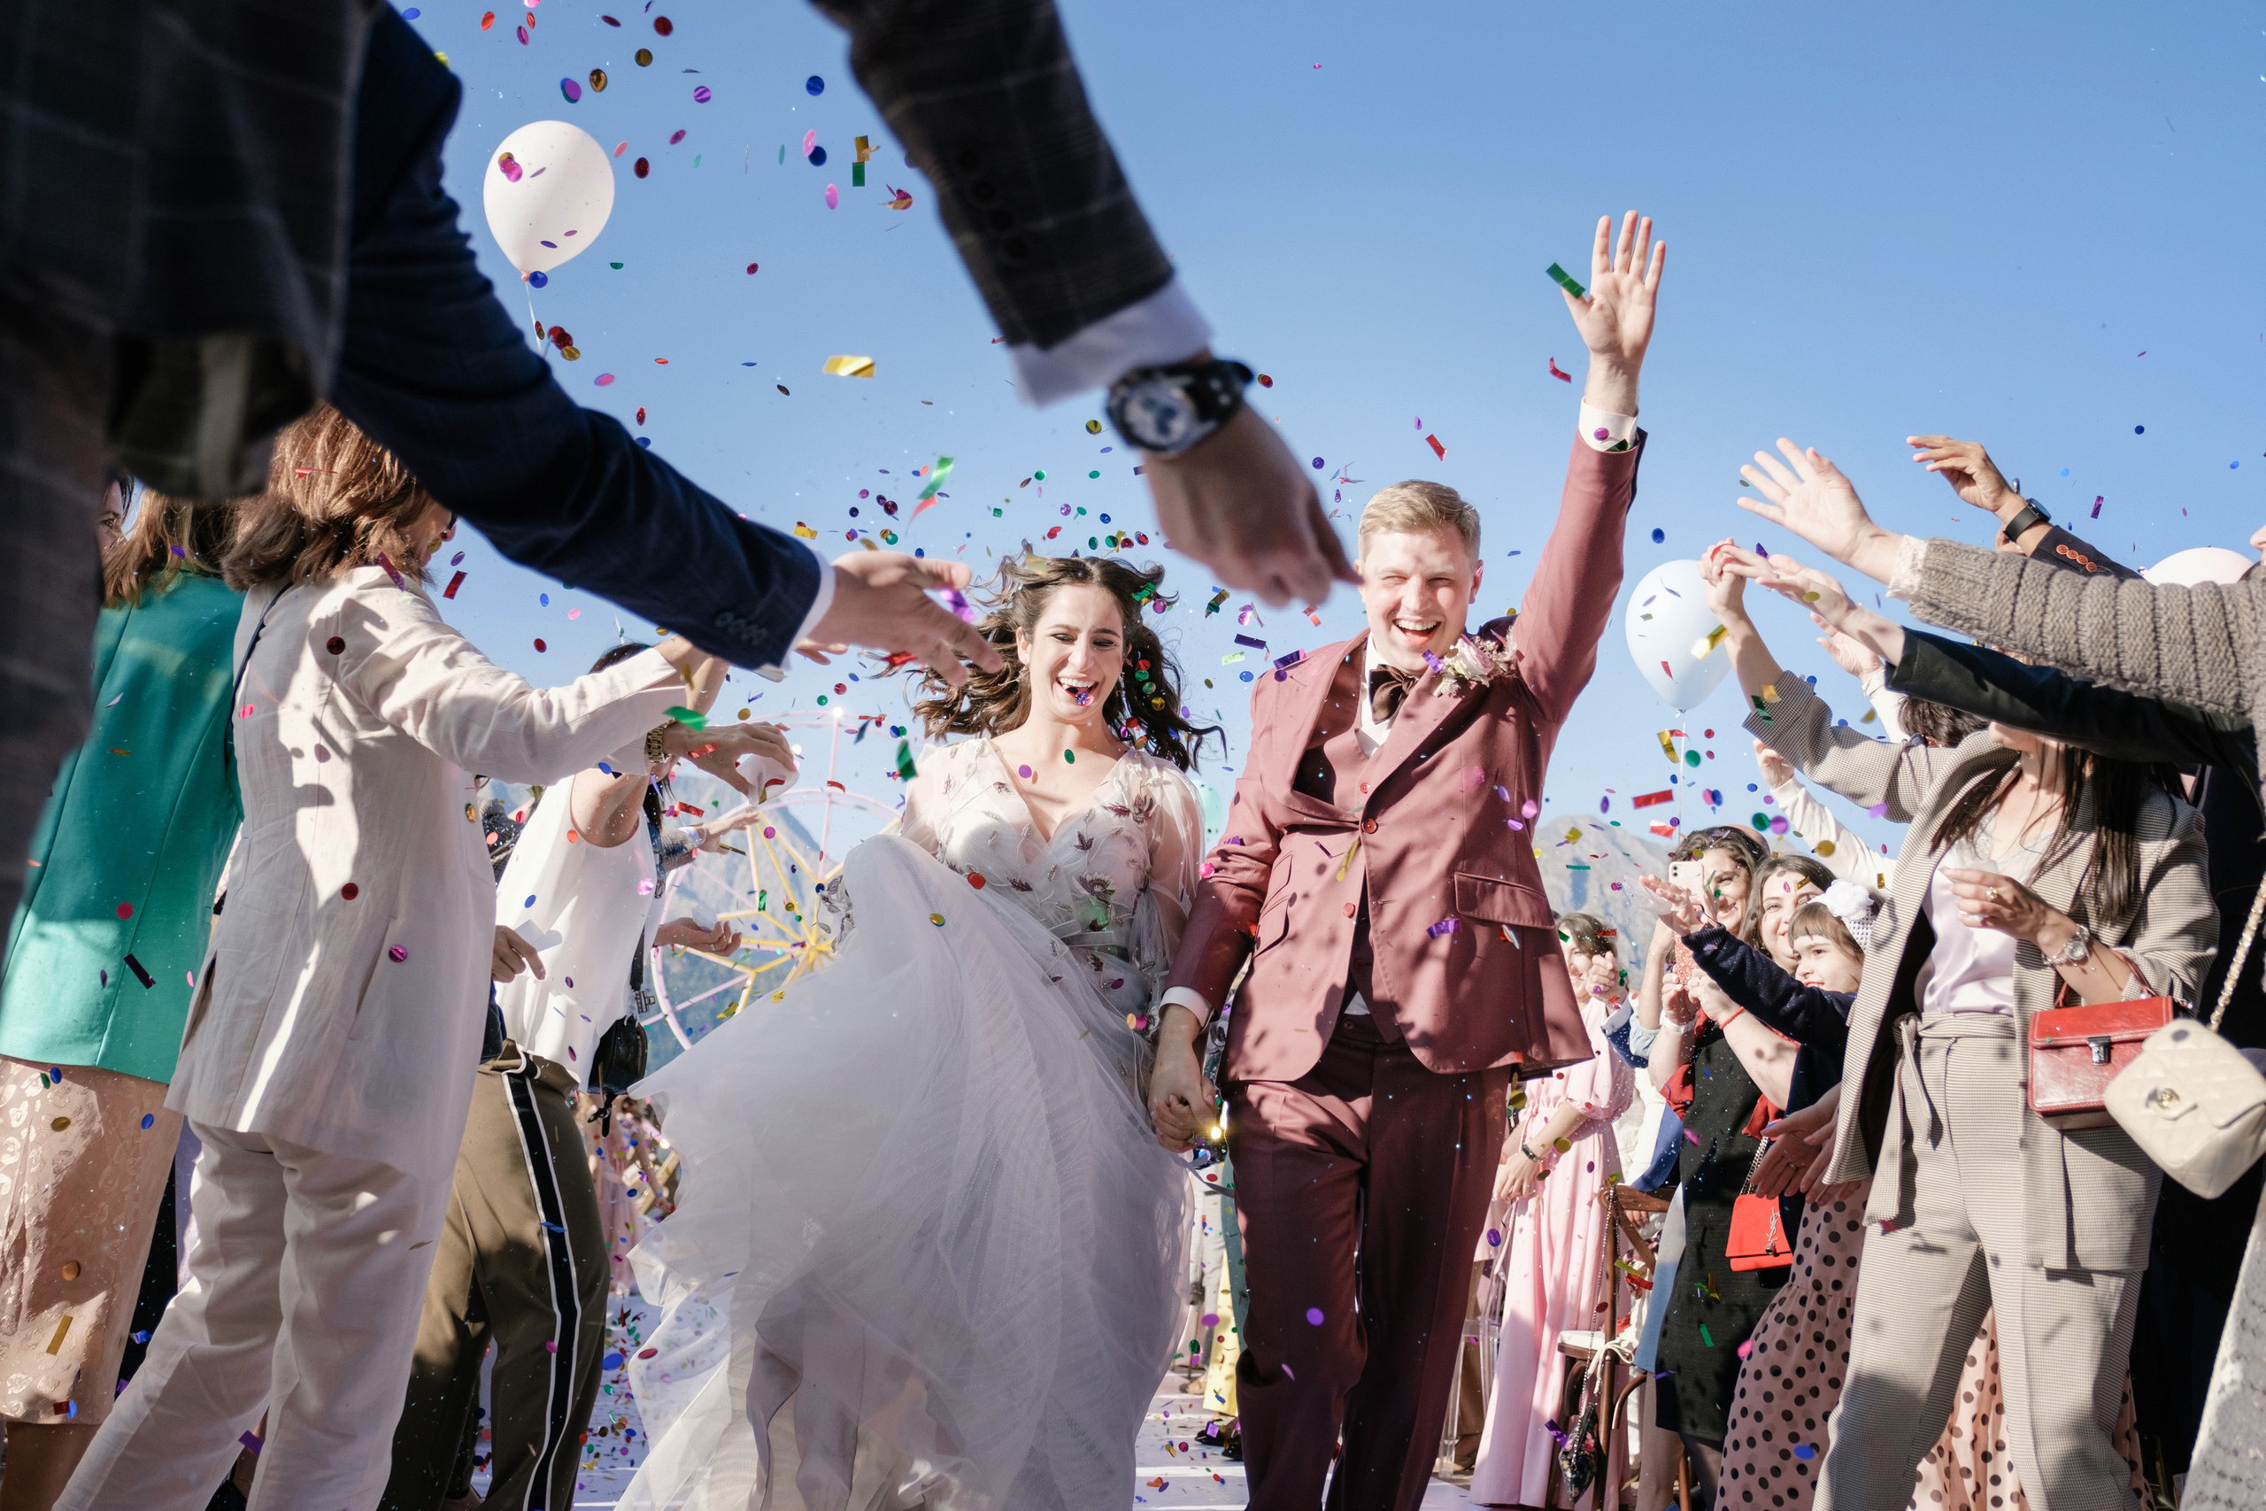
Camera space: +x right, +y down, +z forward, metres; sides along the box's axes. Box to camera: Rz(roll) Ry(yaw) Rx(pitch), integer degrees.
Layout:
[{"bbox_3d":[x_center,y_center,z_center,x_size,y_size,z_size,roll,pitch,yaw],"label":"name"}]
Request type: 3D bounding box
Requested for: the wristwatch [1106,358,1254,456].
[{"bbox_3d":[0.026,-0.183,1.290,0.065,0.045,0.052,-33,0,30],"label":"wristwatch"}]

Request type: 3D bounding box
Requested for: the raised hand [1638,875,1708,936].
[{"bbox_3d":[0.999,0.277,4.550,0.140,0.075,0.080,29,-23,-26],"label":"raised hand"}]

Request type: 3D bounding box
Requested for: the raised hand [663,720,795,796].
[{"bbox_3d":[-0.472,0.003,2.880,0.150,0.085,0.085,3,-9,-18],"label":"raised hand"}]

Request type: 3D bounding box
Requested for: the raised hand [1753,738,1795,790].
[{"bbox_3d":[1.337,0.017,5.100,0.085,0.125,0.080,-20,8,39],"label":"raised hand"}]

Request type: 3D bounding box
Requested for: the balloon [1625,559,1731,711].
[{"bbox_3d":[1.371,-0.301,6.150,0.270,0.383,0.270,0,-10,0],"label":"balloon"}]

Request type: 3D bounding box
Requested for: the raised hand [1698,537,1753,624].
[{"bbox_3d":[0.843,-0.251,3.500,0.075,0.120,0.085,-10,-9,21],"label":"raised hand"}]

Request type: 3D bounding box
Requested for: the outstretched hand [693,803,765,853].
[{"bbox_3d":[-0.989,0.179,6.000,0.170,0.090,0.085,-13,-14,21],"label":"outstretched hand"}]

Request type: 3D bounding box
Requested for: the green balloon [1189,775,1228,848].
[{"bbox_3d":[0.232,0.235,9.600,0.245,0.295,0.245,0,-9,0],"label":"green balloon"}]

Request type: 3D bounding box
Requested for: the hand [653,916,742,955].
[{"bbox_3d":[-0.742,0.307,4.200,0.155,0.060,0.080,2,-9,-15],"label":"hand"}]

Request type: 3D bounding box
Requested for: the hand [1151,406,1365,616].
[{"bbox_3d":[0.064,-0.138,1.350,0.085,0.090,0.125,11,-39,56],"label":"hand"}]

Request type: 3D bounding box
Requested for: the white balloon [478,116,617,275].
[{"bbox_3d":[-1.117,-1.067,4.700,0.250,0.300,0.250,10,-9,0],"label":"white balloon"}]

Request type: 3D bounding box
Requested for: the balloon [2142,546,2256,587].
[{"bbox_3d":[1.750,-0.186,4.000,0.250,0.300,0.250,0,-9,0],"label":"balloon"}]

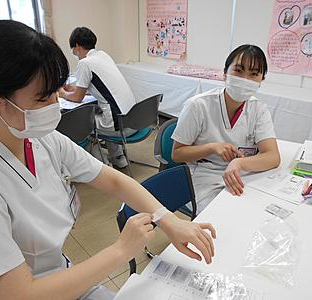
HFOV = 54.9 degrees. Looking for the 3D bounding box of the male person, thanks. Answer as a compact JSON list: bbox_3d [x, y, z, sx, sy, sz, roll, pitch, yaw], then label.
[{"bbox_3d":[-0.412,-0.354,2.553,0.720,1.260,0.490,16,28,31],"label":"male person"}]

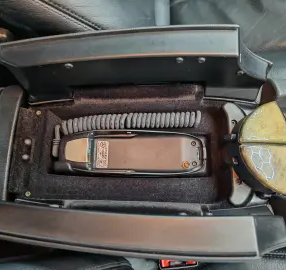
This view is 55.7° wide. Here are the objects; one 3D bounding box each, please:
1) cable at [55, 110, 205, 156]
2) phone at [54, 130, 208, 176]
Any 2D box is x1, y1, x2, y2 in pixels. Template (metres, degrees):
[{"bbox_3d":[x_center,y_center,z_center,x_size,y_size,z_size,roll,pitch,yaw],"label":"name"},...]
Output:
[{"bbox_3d":[-0.021,-0.002,0.352,0.187,0.024,0.052,-1,74,2],"label":"cable"},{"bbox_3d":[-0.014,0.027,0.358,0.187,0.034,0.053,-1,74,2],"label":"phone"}]

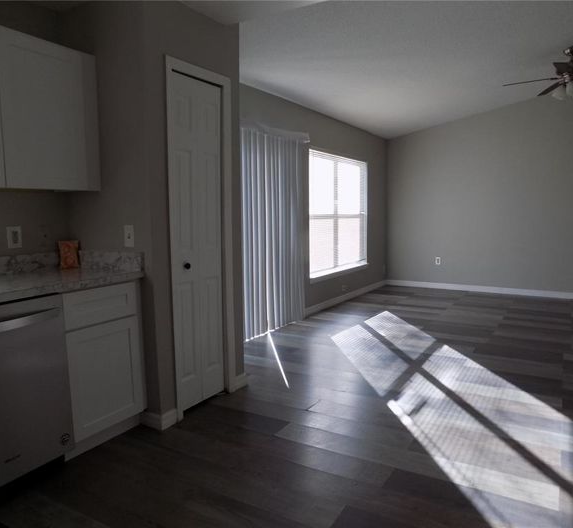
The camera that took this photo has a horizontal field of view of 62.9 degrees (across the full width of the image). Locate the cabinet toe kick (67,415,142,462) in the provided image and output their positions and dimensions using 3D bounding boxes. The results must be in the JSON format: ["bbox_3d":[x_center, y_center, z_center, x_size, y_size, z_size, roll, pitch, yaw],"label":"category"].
[{"bbox_3d":[-0.989,0.920,2.558,0.017,0.102,0.488,3,7,31],"label":"cabinet toe kick"}]

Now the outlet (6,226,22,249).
[{"bbox_3d":[-1.528,-0.148,2.633,0.010,0.117,0.076,3,7,31],"label":"outlet"}]

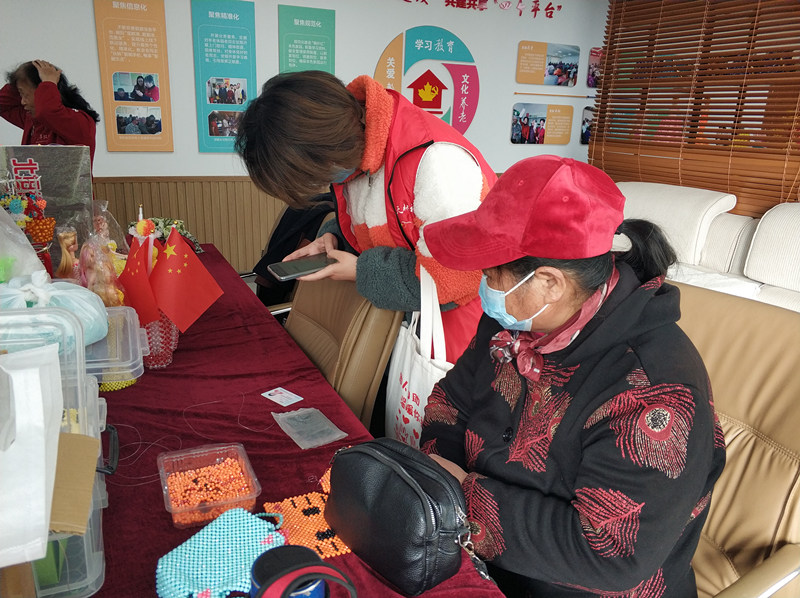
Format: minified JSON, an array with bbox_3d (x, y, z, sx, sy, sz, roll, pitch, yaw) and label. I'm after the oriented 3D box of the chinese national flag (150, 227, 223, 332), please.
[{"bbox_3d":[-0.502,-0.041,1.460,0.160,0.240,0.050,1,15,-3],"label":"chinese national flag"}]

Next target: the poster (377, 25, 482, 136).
[{"bbox_3d":[0.264,-1.877,5.595,1.054,1.054,0.020,-5,16,-22],"label":"poster"}]

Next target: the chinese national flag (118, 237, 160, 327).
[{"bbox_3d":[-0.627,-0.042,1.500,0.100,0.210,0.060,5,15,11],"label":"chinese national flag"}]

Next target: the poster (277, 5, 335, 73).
[{"bbox_3d":[-0.759,-1.794,5.175,0.470,1.149,0.020,-5,16,-22],"label":"poster"}]

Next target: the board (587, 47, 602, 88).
[{"bbox_3d":[2.192,-2.319,6.304,0.722,0.374,0.020,-5,16,-22],"label":"board"}]

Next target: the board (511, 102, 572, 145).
[{"bbox_3d":[1.414,-1.716,6.139,0.717,0.379,0.020,-5,16,-22],"label":"board"}]

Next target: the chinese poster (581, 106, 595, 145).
[{"bbox_3d":[2.180,-1.783,6.451,0.717,0.374,0.020,-5,16,-22],"label":"chinese poster"}]

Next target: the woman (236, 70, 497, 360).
[{"bbox_3d":[-0.043,0.225,1.486,0.630,1.435,0.500,-5,16,-22],"label":"woman"}]

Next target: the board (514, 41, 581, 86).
[{"bbox_3d":[1.432,-2.255,5.993,0.722,0.377,0.020,-5,16,-22],"label":"board"}]

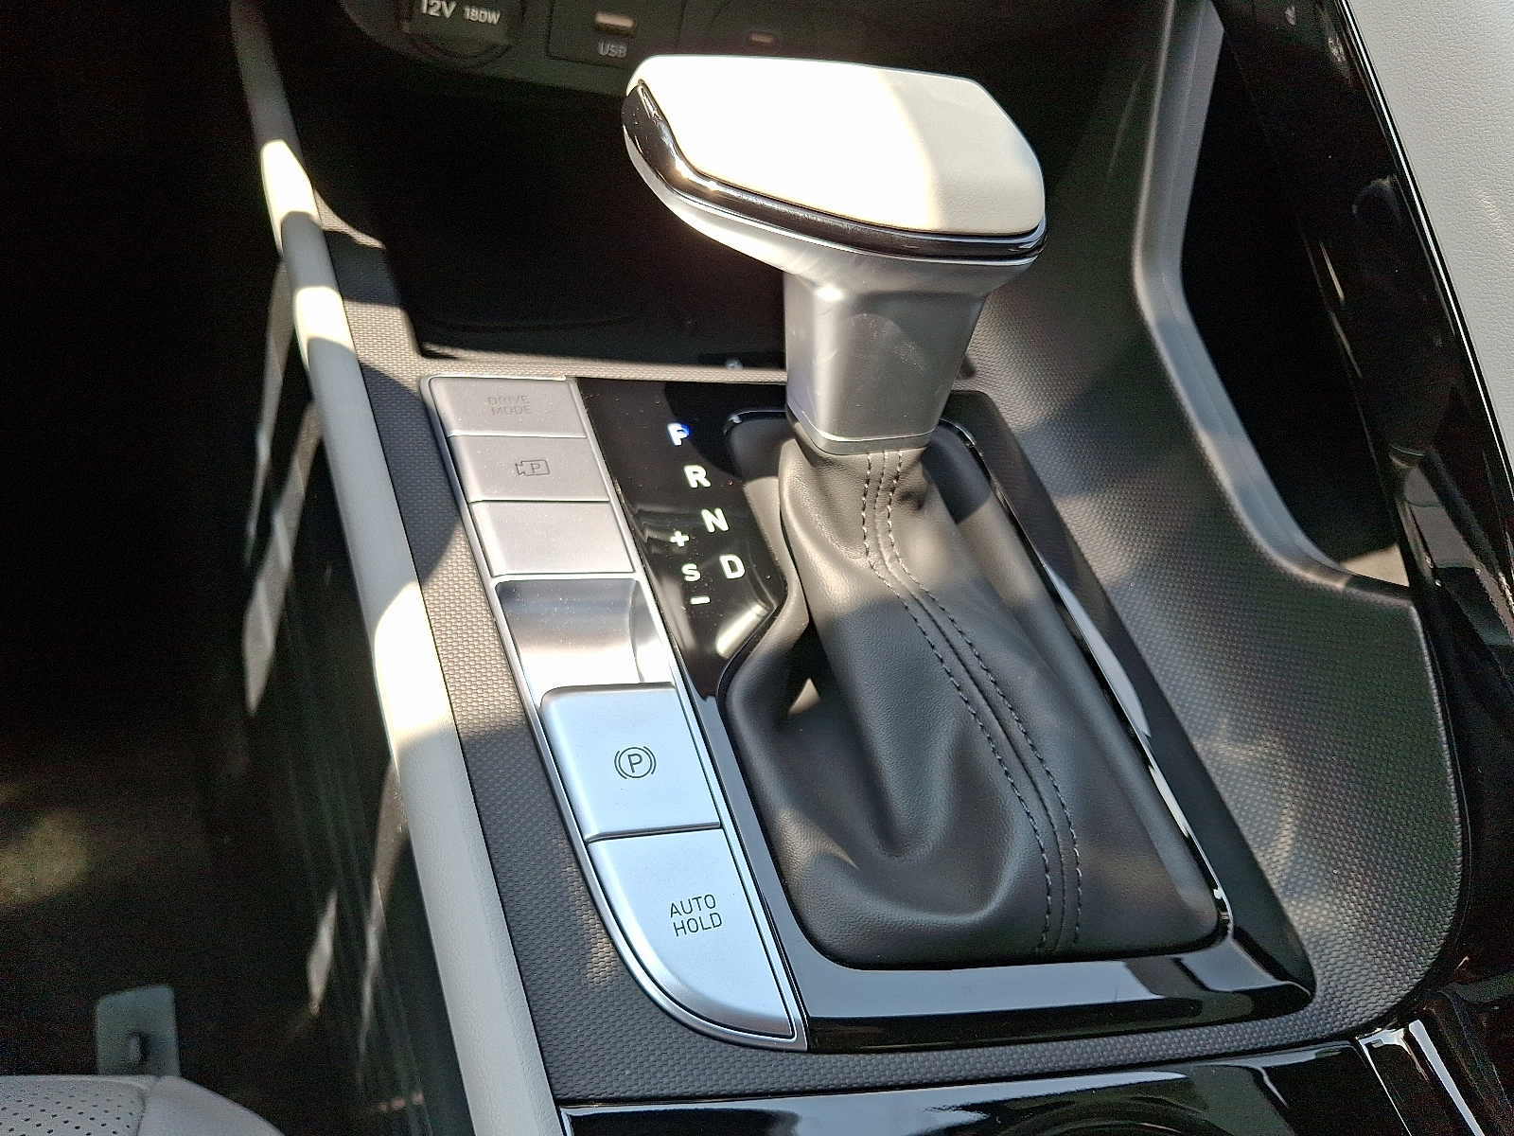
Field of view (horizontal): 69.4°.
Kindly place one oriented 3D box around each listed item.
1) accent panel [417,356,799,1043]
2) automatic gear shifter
[{"bbox_3d":[-0.039,0.023,0.241,0.042,0.014,0.176,-7,57,-24],"label":"accent panel"},{"bbox_3d":[0.040,-0.024,0.243,0.099,0.086,0.197,-7,57,-24],"label":"automatic gear shifter"}]

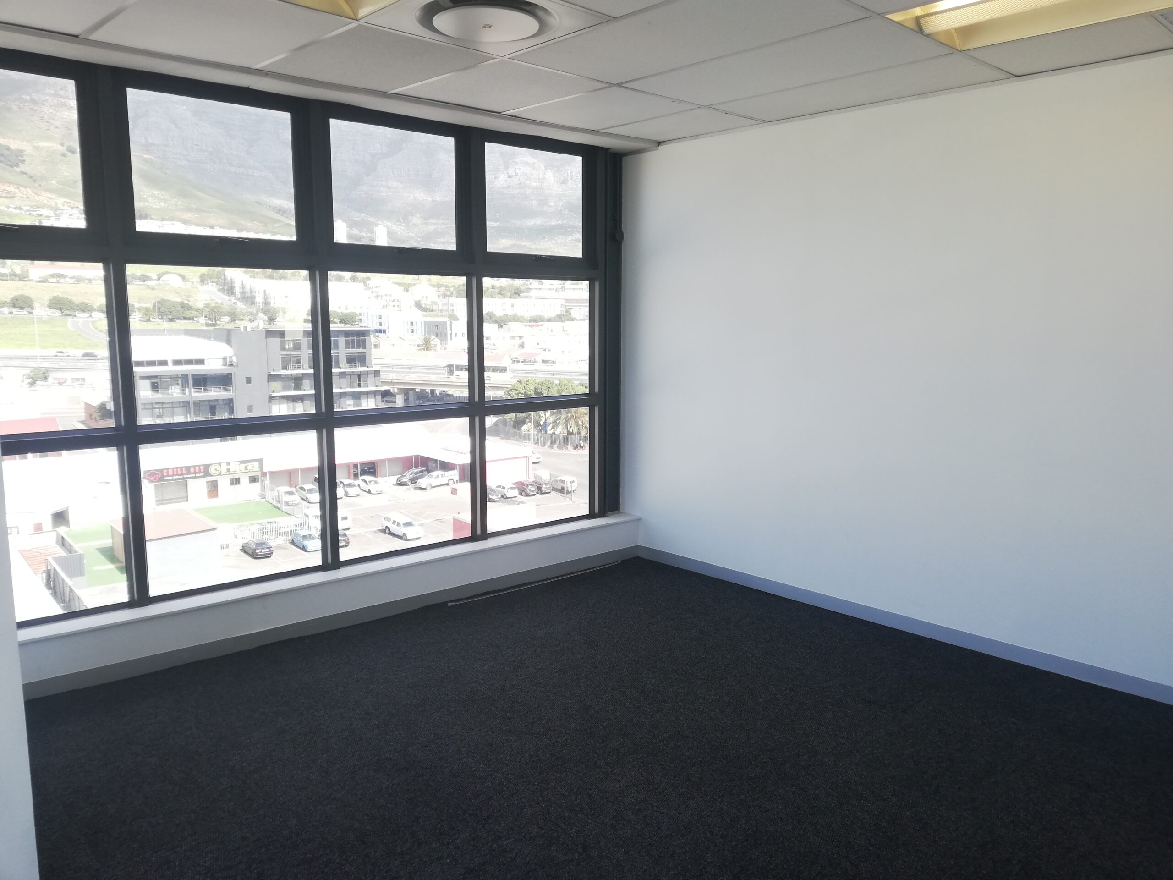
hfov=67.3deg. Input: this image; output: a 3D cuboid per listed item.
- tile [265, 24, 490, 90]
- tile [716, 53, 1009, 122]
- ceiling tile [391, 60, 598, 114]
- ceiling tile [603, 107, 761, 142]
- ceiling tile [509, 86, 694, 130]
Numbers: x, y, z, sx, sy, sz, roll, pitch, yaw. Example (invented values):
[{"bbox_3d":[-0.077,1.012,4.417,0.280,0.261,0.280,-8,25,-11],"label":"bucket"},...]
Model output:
[{"bbox_3d":[-0.805,-1.450,3.365,0.580,0.020,0.762,-8,11,-42],"label":"tile"},{"bbox_3d":[1.153,-1.519,3.831,0.490,0.020,1.174,-8,11,-42],"label":"tile"},{"bbox_3d":[-0.366,-1.510,3.769,0.580,0.020,0.762,-8,11,-42],"label":"ceiling tile"},{"bbox_3d":[0.480,-1.624,4.547,0.490,0.020,0.762,-8,11,-42],"label":"ceiling tile"},{"bbox_3d":[0.074,-1.569,4.173,0.580,0.020,0.762,-8,11,-42],"label":"ceiling tile"}]

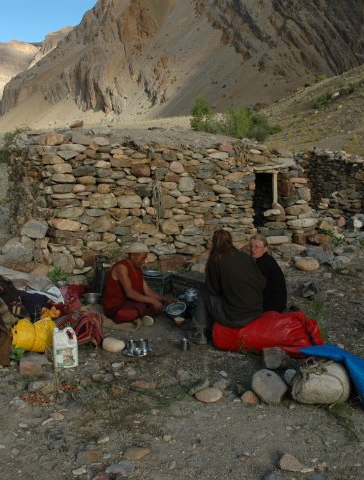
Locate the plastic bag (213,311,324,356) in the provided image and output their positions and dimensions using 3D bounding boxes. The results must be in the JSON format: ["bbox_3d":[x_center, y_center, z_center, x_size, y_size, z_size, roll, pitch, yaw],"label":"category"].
[{"bbox_3d":[0.750,0.773,4.662,0.940,0.270,0.440,0,10,3],"label":"plastic bag"}]

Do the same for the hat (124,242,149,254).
[{"bbox_3d":[-0.434,0.080,5.100,0.240,0.100,0.200,4,11,21],"label":"hat"}]

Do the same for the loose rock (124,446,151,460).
[{"bbox_3d":[-0.234,1.128,2.839,0.135,0.040,0.080,-1,10,-5],"label":"loose rock"}]

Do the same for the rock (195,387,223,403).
[{"bbox_3d":[0.173,0.995,3.466,0.170,0.085,0.120,1,10,3],"label":"rock"}]

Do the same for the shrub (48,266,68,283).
[{"bbox_3d":[-1.452,0.406,6.350,0.240,0.180,0.210,-2,10,-13],"label":"shrub"}]

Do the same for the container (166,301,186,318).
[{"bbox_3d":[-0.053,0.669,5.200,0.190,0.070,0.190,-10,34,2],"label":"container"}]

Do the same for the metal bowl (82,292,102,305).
[{"bbox_3d":[-0.912,0.601,5.500,0.205,0.085,0.205,-2,10,-10],"label":"metal bowl"}]

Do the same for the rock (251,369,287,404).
[{"bbox_3d":[0.561,0.937,3.465,0.215,0.200,0.170,2,10,10],"label":"rock"}]

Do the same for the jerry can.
[{"bbox_3d":[-0.857,0.794,3.989,0.180,0.300,0.120,-3,10,-15],"label":"jerry can"}]

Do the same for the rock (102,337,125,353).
[{"bbox_3d":[-0.547,0.839,4.314,0.175,0.100,0.130,-1,10,-7],"label":"rock"}]

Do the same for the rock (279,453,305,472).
[{"bbox_3d":[0.556,1.129,2.741,0.125,0.070,0.095,2,10,12],"label":"rock"}]

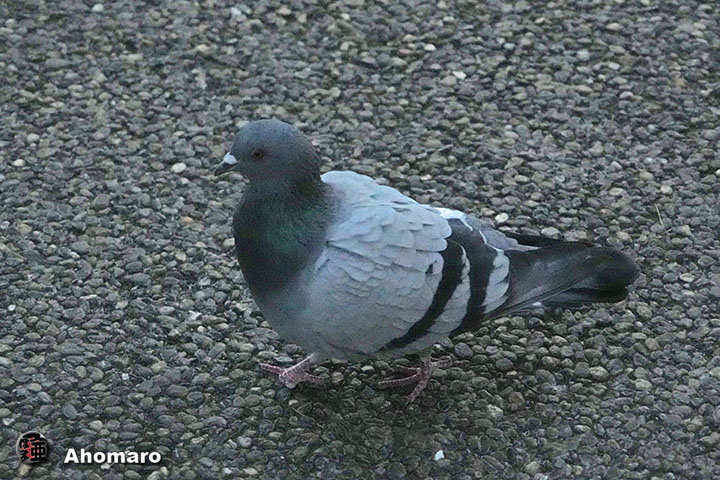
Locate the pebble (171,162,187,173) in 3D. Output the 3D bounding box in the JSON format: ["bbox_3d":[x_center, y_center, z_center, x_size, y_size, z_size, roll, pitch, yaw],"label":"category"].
[{"bbox_3d":[-0.150,-0.060,1.754,0.012,0.007,0.011,0,30,0],"label":"pebble"}]

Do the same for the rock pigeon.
[{"bbox_3d":[0.052,0.002,1.442,0.302,0.217,0.112,-8,31,-14],"label":"rock pigeon"}]

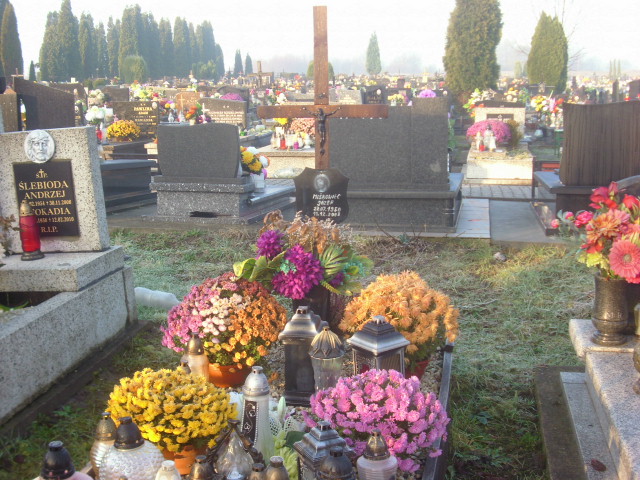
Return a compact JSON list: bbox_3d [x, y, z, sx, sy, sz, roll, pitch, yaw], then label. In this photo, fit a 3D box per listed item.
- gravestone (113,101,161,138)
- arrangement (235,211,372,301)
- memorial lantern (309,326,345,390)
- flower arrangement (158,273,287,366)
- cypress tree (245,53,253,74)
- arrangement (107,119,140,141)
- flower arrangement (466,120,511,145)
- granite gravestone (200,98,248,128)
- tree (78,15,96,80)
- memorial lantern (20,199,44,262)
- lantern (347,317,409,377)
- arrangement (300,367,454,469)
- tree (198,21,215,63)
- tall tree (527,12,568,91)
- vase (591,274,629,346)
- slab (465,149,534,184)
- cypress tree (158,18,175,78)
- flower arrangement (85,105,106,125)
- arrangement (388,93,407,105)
[{"bbox_3d":[-3.176,-2.091,14.522,0.864,0.647,0.120,2,12,12],"label":"gravestone"},{"bbox_3d":[-0.078,0.075,3.928,0.600,0.368,0.460,1,12,3],"label":"arrangement"},{"bbox_3d":[0.025,0.487,3.223,0.132,0.310,0.132,0,12,0],"label":"memorial lantern"},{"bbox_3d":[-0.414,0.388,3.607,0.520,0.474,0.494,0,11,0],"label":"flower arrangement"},{"bbox_3d":[-8.805,-21.187,102.841,0.985,3.883,0.985,0,11,0],"label":"cypress tree"},{"bbox_3d":[-3.254,-1.813,13.814,0.498,0.355,0.473,0,11,0],"label":"arrangement"},{"bbox_3d":[2.795,-1.775,13.800,0.700,0.400,0.640,2,12,11],"label":"flower arrangement"},{"bbox_3d":[-1.812,-2.378,15.700,0.880,0.580,0.140,2,12,11],"label":"granite gravestone"},{"bbox_3d":[-26.135,-21.779,93.529,2.100,7.337,2.100,0,12,0],"label":"tree"},{"bbox_3d":[-1.599,-0.060,4.610,0.118,0.333,0.118,0,11,0],"label":"memorial lantern"},{"bbox_3d":[0.250,0.488,3.567,0.185,0.333,0.185,11,16,44],"label":"lantern"},{"bbox_3d":[0.200,0.626,2.900,0.500,0.340,0.480,2,12,11],"label":"arrangement"},{"bbox_3d":[-11.231,-18.526,82.975,1.583,6.519,1.583,0,11,0],"label":"tree"},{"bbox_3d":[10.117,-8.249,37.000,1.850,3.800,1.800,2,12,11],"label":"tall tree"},{"bbox_3d":[1.317,0.318,3.780,0.170,0.305,0.170,2,12,11],"label":"vase"},{"bbox_3d":[2.662,-1.110,12.223,0.910,0.344,1.700,2,12,12],"label":"slab"},{"bbox_3d":[-18.884,-23.503,102.363,2.100,7.256,2.100,0,12,0],"label":"cypress tree"},{"bbox_3d":[-2.886,-1.610,10.695,0.280,0.248,0.250,0,12,0],"label":"flower arrangement"},{"bbox_3d":[1.700,-3.093,18.251,0.390,0.260,0.330,0,12,0],"label":"arrangement"}]

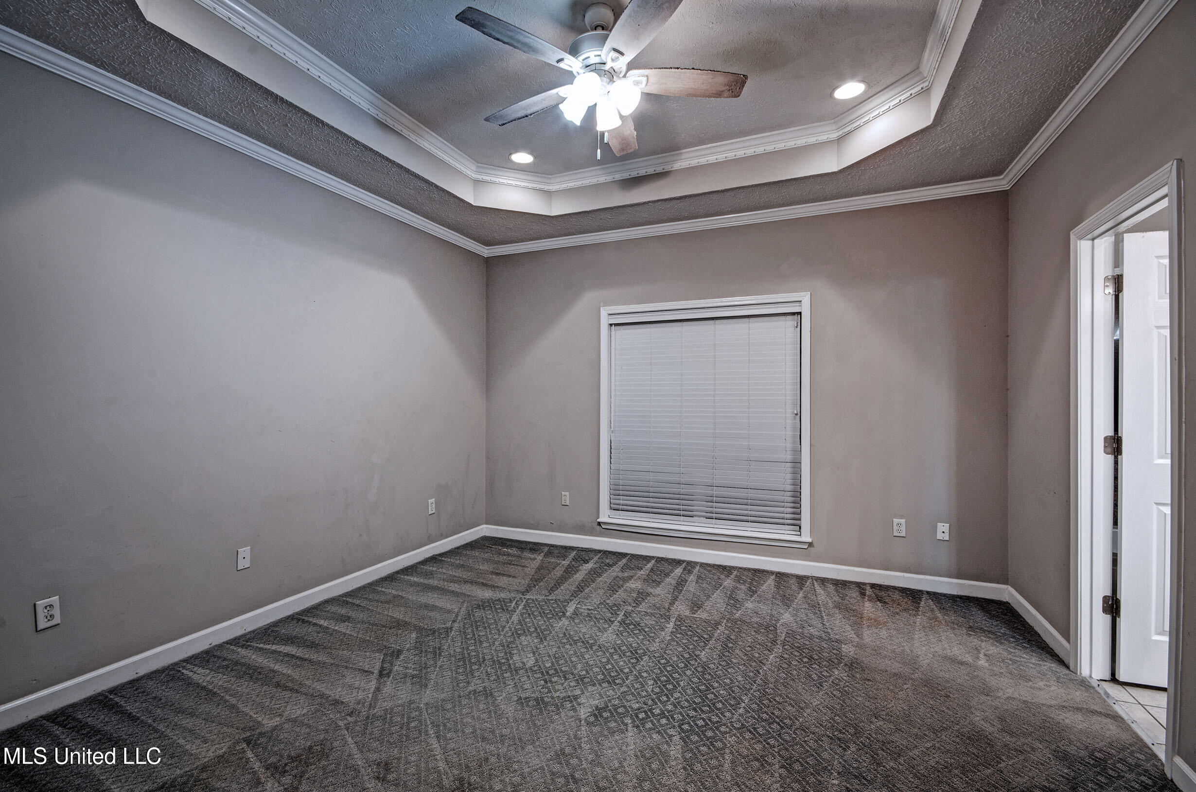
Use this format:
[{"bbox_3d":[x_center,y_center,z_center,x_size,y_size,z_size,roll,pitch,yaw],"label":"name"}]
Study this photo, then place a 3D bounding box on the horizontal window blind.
[{"bbox_3d":[0.816,0.207,4.007,1.512,1.660,0.050,0,0,22],"label":"horizontal window blind"}]

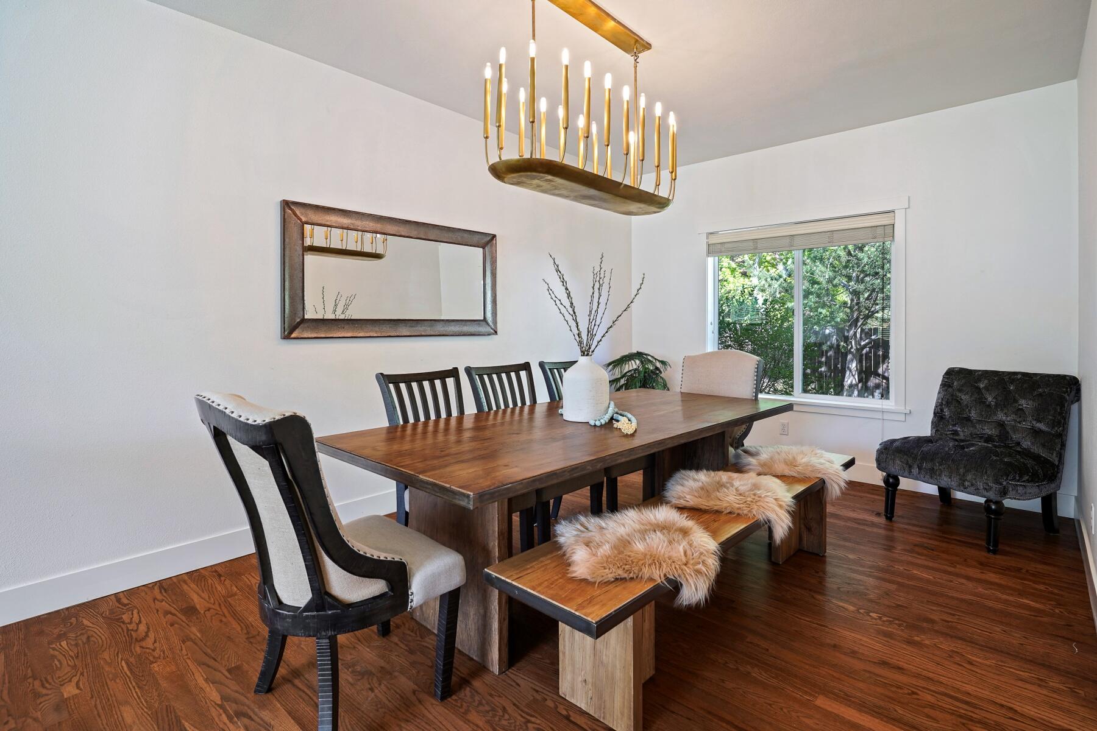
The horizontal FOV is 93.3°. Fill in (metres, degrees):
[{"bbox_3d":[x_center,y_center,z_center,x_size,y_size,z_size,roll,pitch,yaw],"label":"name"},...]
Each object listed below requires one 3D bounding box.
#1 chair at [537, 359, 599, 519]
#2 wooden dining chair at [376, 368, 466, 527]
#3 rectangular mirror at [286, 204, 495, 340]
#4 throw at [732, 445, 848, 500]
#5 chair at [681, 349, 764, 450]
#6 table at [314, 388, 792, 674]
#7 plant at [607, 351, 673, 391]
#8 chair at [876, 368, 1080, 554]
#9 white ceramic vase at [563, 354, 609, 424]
[{"bbox_3d":[0.279,0.483,3.365,0.620,1.000,0.510,3,5,44],"label":"chair"},{"bbox_3d":[-0.457,0.538,2.521,0.610,0.995,0.510,3,5,44],"label":"wooden dining chair"},{"bbox_3d":[-0.939,-0.565,3.415,0.045,0.757,1.532,3,5,44],"label":"rectangular mirror"},{"bbox_3d":[1.278,0.557,2.748,0.520,0.210,0.450,3,5,44],"label":"throw"},{"bbox_3d":[1.115,0.434,3.587,0.580,1.060,0.680,3,5,44],"label":"chair"},{"bbox_3d":[0.263,0.645,2.651,1.054,0.760,2.441,3,5,44],"label":"table"},{"bbox_3d":[0.857,0.378,4.924,0.620,1.020,0.620,3,5,44],"label":"plant"},{"bbox_3d":[2.549,0.520,3.123,0.800,0.920,0.690,-2,4,-25],"label":"chair"},{"bbox_3d":[0.187,0.108,2.625,0.240,0.315,0.240,0,3,0],"label":"white ceramic vase"}]

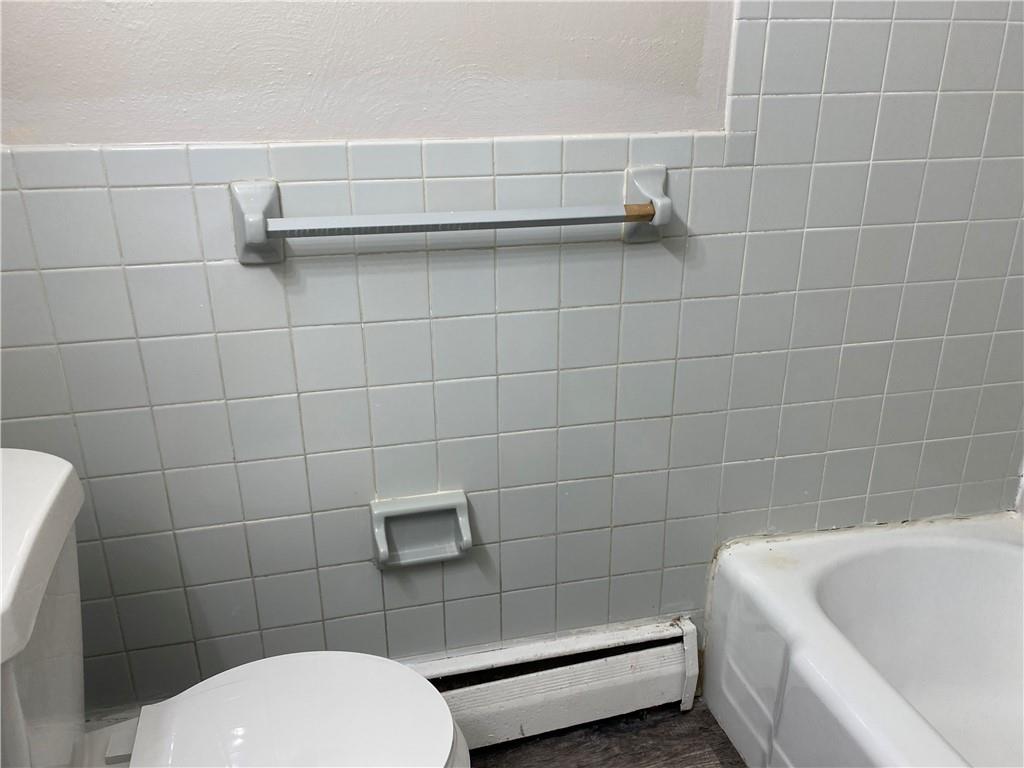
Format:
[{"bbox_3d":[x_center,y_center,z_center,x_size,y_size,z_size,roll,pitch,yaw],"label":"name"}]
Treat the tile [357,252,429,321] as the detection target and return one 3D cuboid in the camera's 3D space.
[{"bbox_3d":[-0.185,-0.153,1.209,0.108,0.108,0.009,-5,21,-13],"label":"tile"}]

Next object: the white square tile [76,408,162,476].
[{"bbox_3d":[-0.607,0.090,1.190,0.108,0.108,0.009,-5,21,-13],"label":"white square tile"}]

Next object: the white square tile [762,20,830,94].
[{"bbox_3d":[0.451,-0.518,1.225,0.108,0.108,0.008,-5,22,-12],"label":"white square tile"}]

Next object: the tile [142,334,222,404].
[{"bbox_3d":[-0.505,-0.022,1.180,0.108,0.108,0.008,-5,22,-12],"label":"tile"}]

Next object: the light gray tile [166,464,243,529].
[{"bbox_3d":[-0.503,0.182,1.259,0.108,0.108,0.008,-5,22,-12],"label":"light gray tile"}]

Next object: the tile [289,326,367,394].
[{"bbox_3d":[-0.291,-0.041,1.225,0.108,0.108,0.008,-5,22,-12],"label":"tile"}]

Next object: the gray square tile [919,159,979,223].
[{"bbox_3d":[0.774,-0.343,1.371,0.108,0.108,0.010,-5,22,-12],"label":"gray square tile"}]

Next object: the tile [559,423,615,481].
[{"bbox_3d":[0.138,0.124,1.394,0.108,0.108,0.008,-5,22,-12],"label":"tile"}]

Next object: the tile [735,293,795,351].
[{"bbox_3d":[0.456,-0.109,1.383,0.108,0.108,0.010,-5,22,-12],"label":"tile"}]

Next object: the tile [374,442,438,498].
[{"bbox_3d":[-0.181,0.153,1.328,0.108,0.108,0.010,-5,21,-12],"label":"tile"}]

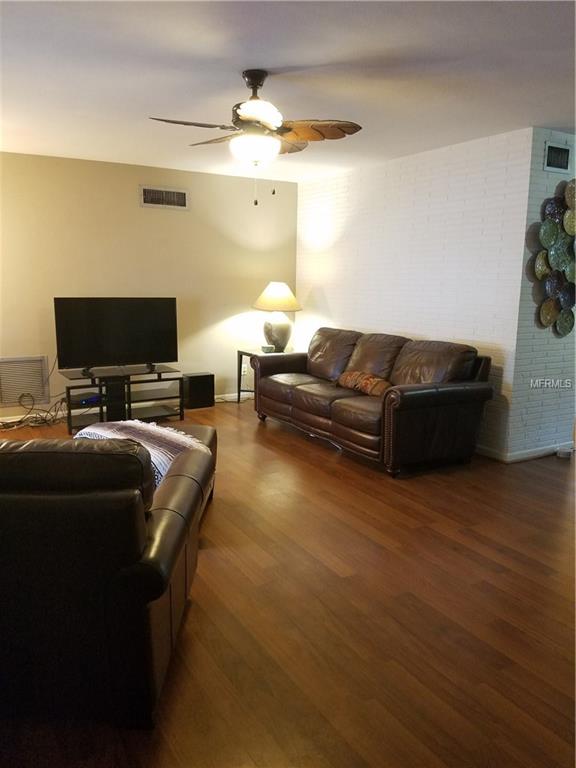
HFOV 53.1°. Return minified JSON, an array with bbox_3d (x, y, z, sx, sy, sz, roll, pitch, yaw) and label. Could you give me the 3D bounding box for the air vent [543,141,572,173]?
[{"bbox_3d":[1.950,-1.634,4.156,0.295,0.200,0.030,-6,12,-30],"label":"air vent"}]

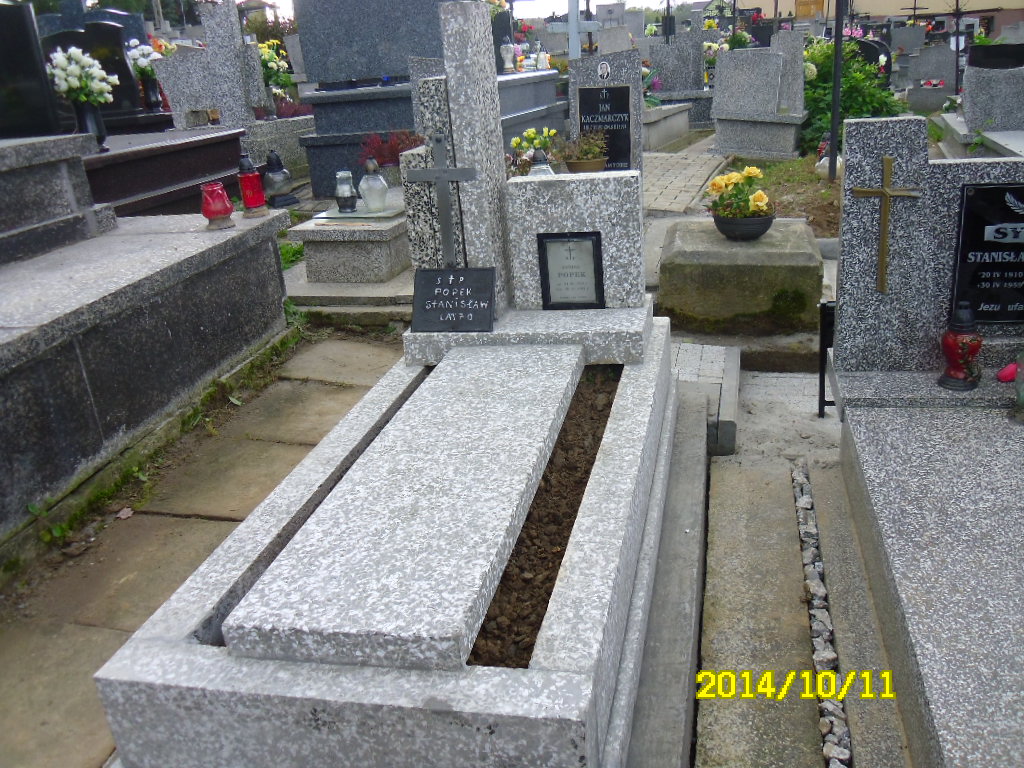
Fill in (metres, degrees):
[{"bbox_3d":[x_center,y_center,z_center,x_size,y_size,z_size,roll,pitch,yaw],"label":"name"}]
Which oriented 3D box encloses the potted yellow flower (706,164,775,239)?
[{"bbox_3d":[1.111,-0.882,4.481,0.330,0.320,0.300,1,22,15],"label":"potted yellow flower"}]

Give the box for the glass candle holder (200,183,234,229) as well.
[{"bbox_3d":[-1.298,-0.795,4.064,0.136,0.191,0.136,-11,21,-16],"label":"glass candle holder"}]

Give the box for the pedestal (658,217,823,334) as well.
[{"bbox_3d":[1.072,-0.508,4.297,0.680,0.369,0.630,1,21,17],"label":"pedestal"}]

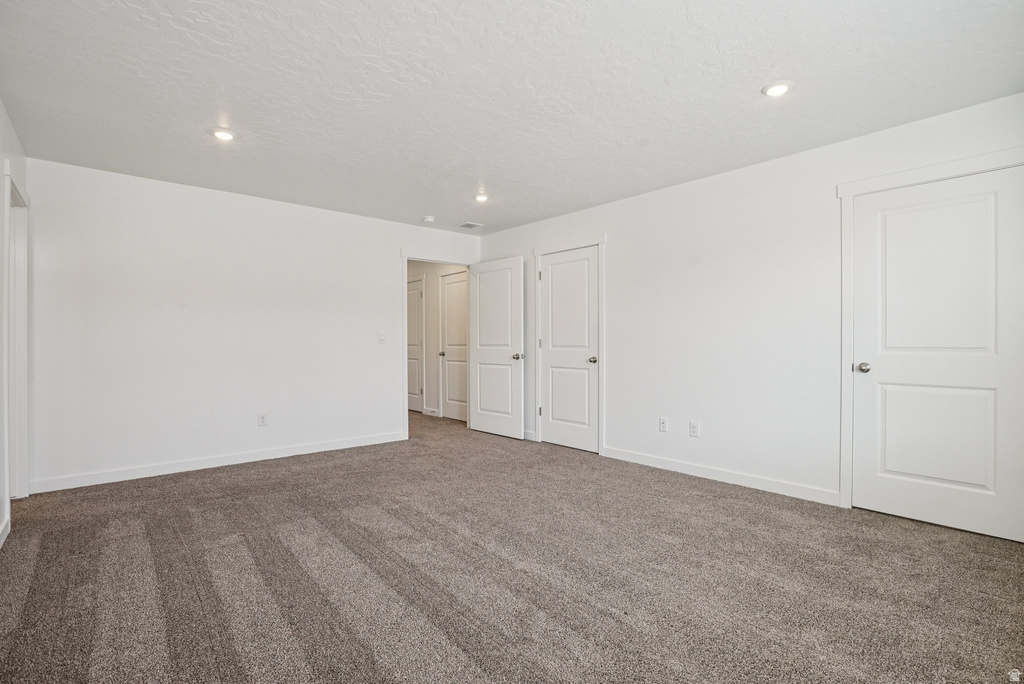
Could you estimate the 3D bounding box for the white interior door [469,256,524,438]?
[{"bbox_3d":[-0.186,0.071,5.372,0.853,2.034,0.040,0,0,43],"label":"white interior door"}]

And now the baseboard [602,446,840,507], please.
[{"bbox_3d":[1.540,1.053,3.713,0.018,0.092,1.874,0,0,-43],"label":"baseboard"}]

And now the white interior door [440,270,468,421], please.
[{"bbox_3d":[-0.749,0.067,6.321,0.040,2.034,0.778,0,0,-43],"label":"white interior door"}]

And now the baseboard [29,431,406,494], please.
[{"bbox_3d":[-2.363,1.058,4.202,2.896,0.090,0.018,0,0,-39],"label":"baseboard"}]

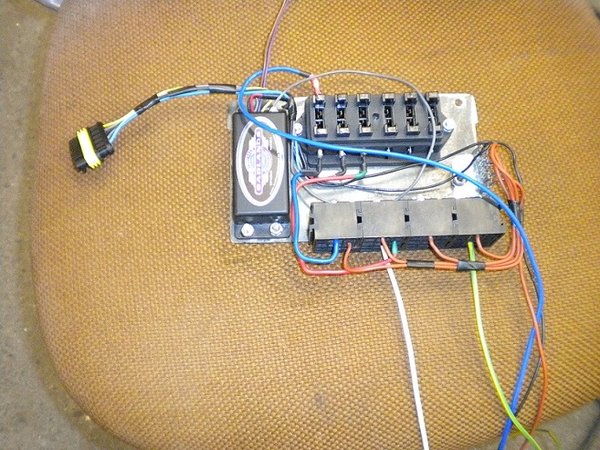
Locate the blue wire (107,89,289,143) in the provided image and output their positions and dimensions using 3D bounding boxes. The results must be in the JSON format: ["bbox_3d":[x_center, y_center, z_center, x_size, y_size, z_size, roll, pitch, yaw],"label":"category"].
[{"bbox_3d":[-0.073,-0.083,0.497,0.129,0.019,0.027,-11,71,-4],"label":"blue wire"}]

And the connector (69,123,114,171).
[{"bbox_3d":[-0.145,-0.054,0.496,0.028,0.015,0.027,-29,73,-9],"label":"connector"}]

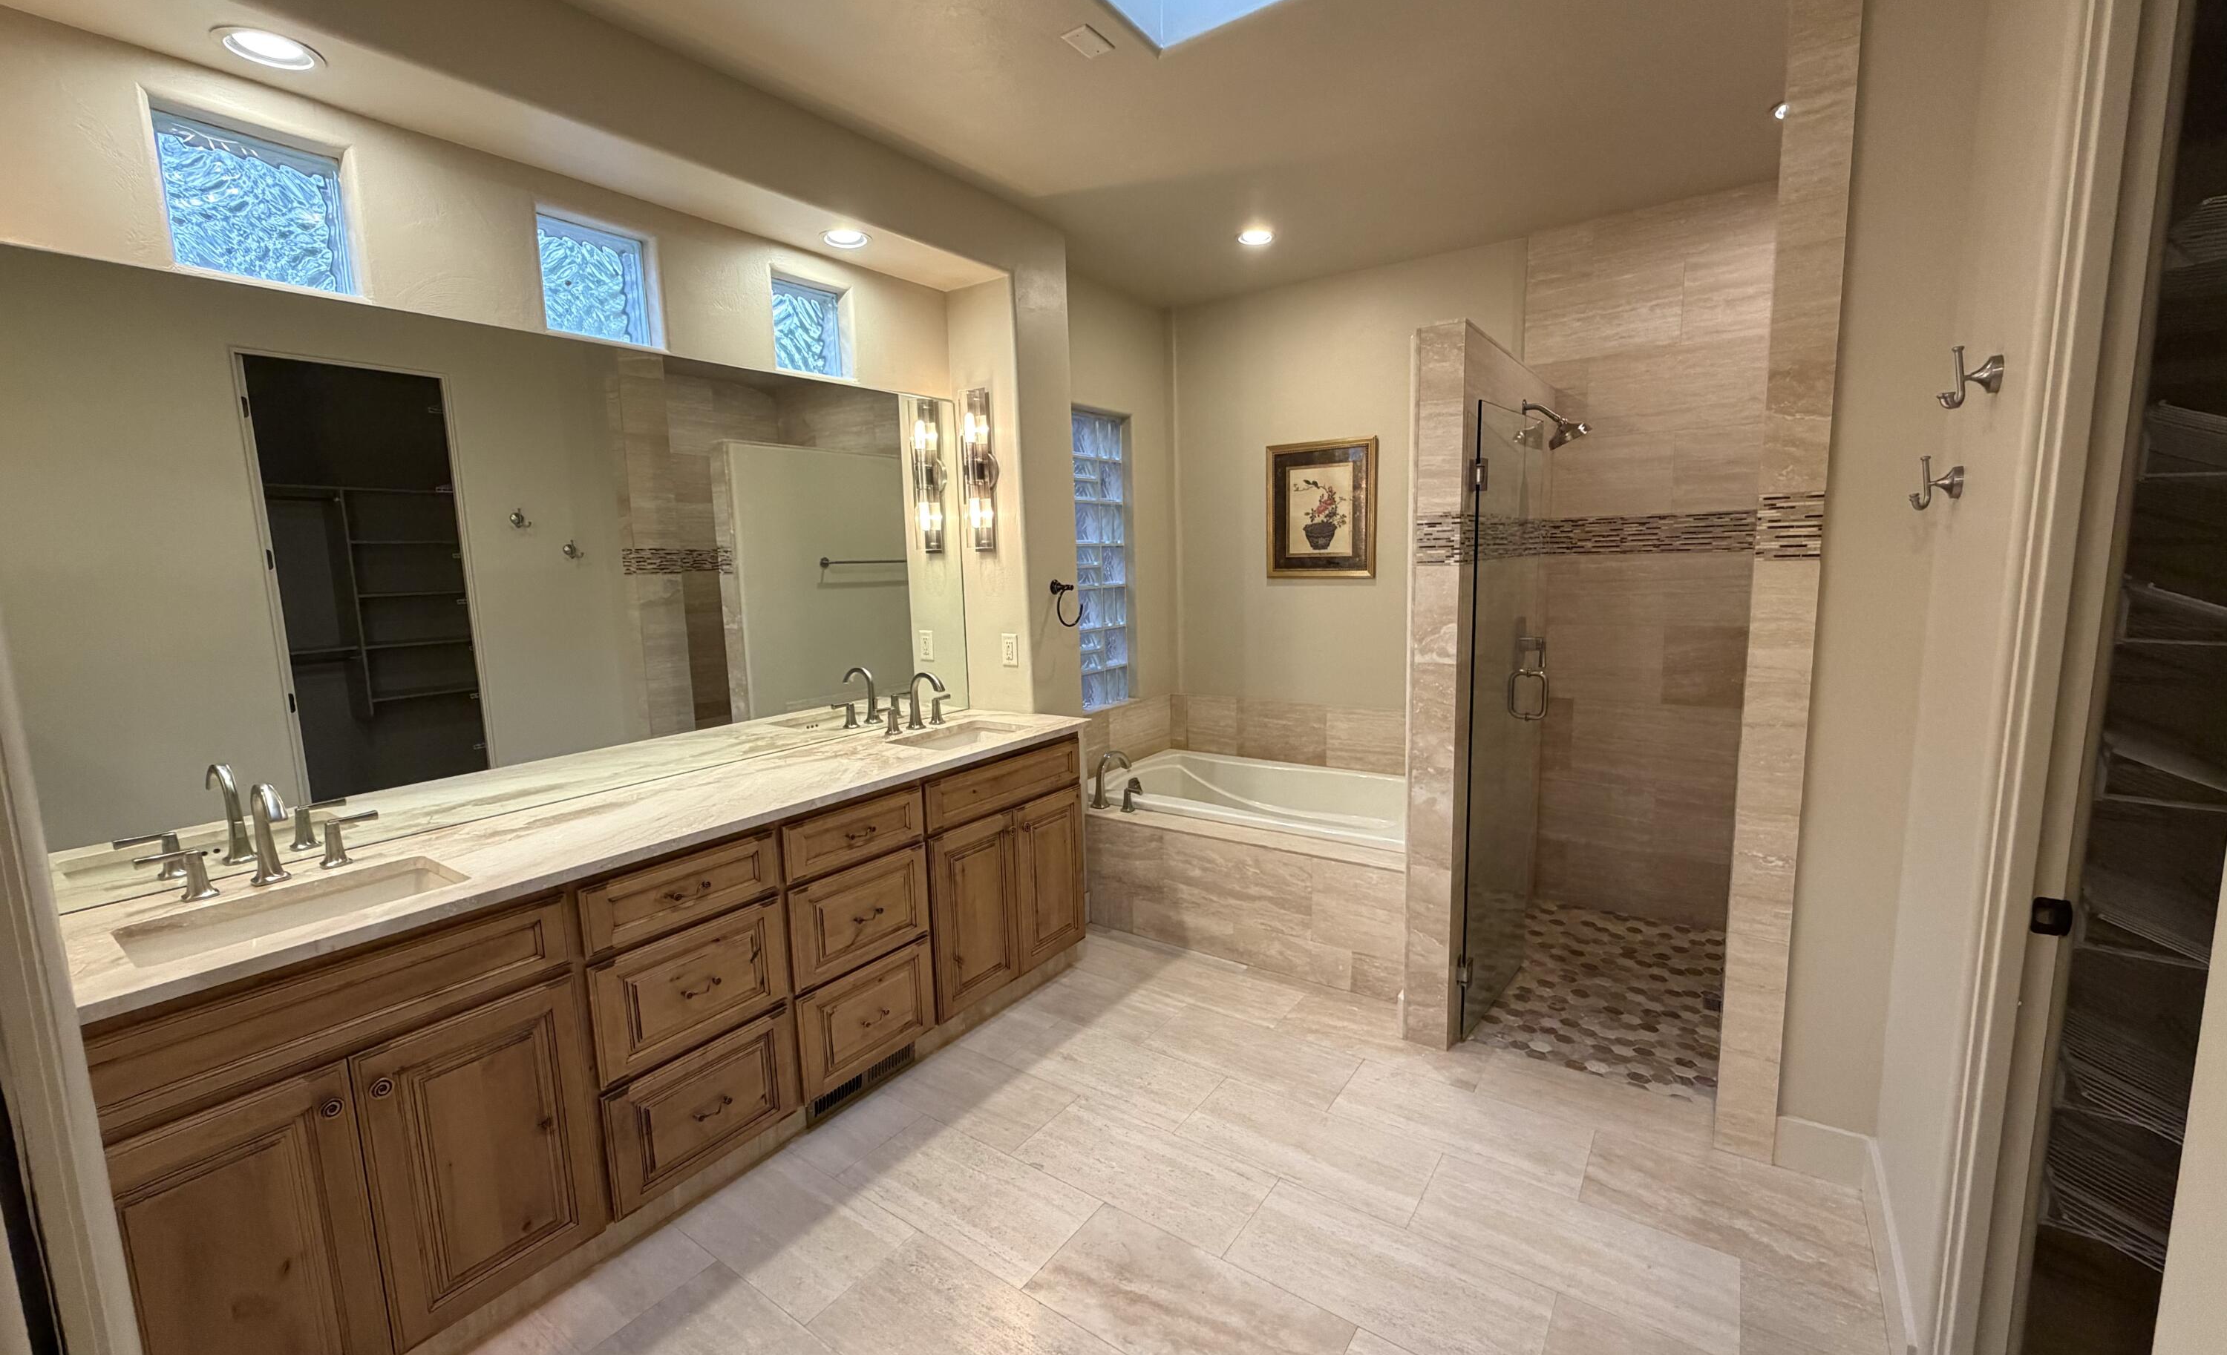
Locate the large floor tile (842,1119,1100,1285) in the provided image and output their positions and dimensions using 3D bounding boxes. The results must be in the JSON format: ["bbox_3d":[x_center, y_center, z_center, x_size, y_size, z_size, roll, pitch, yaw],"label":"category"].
[{"bbox_3d":[-0.354,1.256,2.186,0.603,0.012,0.304,4,10,35],"label":"large floor tile"}]

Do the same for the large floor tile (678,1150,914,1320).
[{"bbox_3d":[-0.738,1.279,2.082,0.499,0.012,0.303,4,10,35],"label":"large floor tile"}]

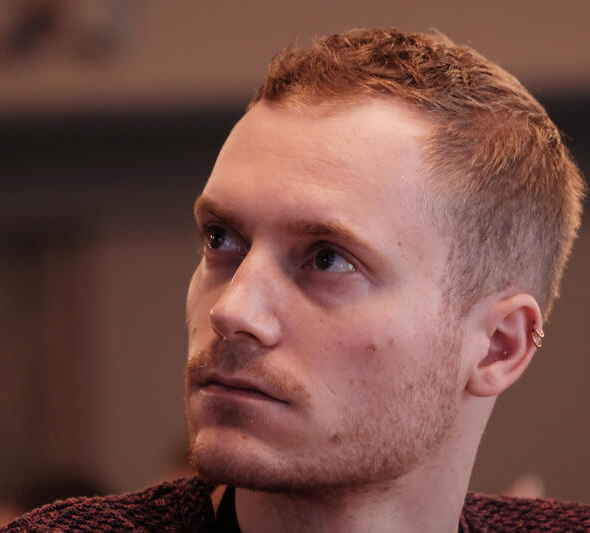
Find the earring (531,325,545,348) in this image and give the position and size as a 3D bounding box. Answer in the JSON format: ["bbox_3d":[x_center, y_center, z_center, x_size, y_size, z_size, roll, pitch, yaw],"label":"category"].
[{"bbox_3d":[0.123,0.035,3.860,0.008,0.012,0.008,13,-4,-38],"label":"earring"}]

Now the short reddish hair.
[{"bbox_3d":[0.058,-0.042,3.894,0.163,0.165,0.190,8,-4,39],"label":"short reddish hair"}]

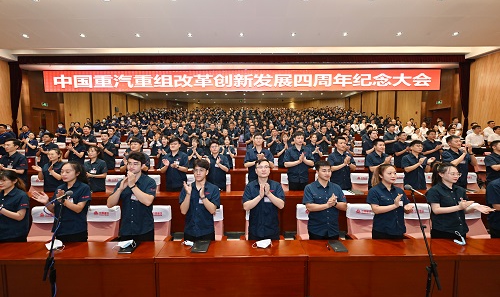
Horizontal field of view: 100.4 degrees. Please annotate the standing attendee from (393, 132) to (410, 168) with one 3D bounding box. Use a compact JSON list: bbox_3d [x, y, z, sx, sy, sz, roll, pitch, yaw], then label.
[{"bbox_3d":[4.018,0.416,5.504,0.520,1.710,0.420,0,4,0],"label":"standing attendee"}]

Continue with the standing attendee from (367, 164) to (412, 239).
[{"bbox_3d":[1.611,1.003,2.484,0.500,1.640,0.420,-1,5,0],"label":"standing attendee"}]

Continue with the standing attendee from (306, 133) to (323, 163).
[{"bbox_3d":[1.545,0.465,5.064,0.480,1.640,0.420,-1,5,0],"label":"standing attendee"}]

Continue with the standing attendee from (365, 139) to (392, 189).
[{"bbox_3d":[2.301,0.697,3.768,0.520,1.720,0.450,-1,5,0],"label":"standing attendee"}]

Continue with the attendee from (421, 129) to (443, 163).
[{"bbox_3d":[4.794,0.393,5.502,0.520,1.750,0.420,0,4,0],"label":"attendee"}]

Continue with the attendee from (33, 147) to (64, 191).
[{"bbox_3d":[-3.779,0.771,4.066,0.500,1.570,0.420,0,4,-2],"label":"attendee"}]

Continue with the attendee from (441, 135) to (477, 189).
[{"bbox_3d":[3.716,0.648,3.769,0.540,1.750,0.450,-1,5,0],"label":"attendee"}]

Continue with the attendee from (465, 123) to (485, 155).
[{"bbox_3d":[6.189,0.009,5.750,0.520,1.280,0.600,-1,5,0],"label":"attendee"}]

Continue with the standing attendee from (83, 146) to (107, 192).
[{"bbox_3d":[-2.976,0.758,4.065,0.460,1.590,0.400,0,4,-2],"label":"standing attendee"}]

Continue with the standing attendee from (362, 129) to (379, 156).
[{"bbox_3d":[2.914,0.421,5.118,0.520,1.720,0.450,-1,5,0],"label":"standing attendee"}]

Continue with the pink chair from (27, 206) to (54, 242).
[{"bbox_3d":[-3.154,1.354,3.025,0.600,0.920,0.620,0,4,0],"label":"pink chair"}]

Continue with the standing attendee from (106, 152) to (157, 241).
[{"bbox_3d":[-1.395,0.947,2.594,0.520,1.780,0.420,0,4,-3],"label":"standing attendee"}]

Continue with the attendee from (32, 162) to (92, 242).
[{"bbox_3d":[-2.111,0.987,2.445,0.520,1.660,0.480,0,5,5],"label":"attendee"}]

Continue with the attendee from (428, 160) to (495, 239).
[{"bbox_3d":[2.374,0.996,2.465,0.520,1.660,0.480,-1,5,-8],"label":"attendee"}]

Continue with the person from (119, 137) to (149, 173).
[{"bbox_3d":[-2.202,0.675,4.059,0.520,1.750,0.420,-1,4,-6],"label":"person"}]

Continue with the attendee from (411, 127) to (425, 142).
[{"bbox_3d":[6.154,-0.110,7.650,0.520,1.280,0.600,-1,5,0],"label":"attendee"}]

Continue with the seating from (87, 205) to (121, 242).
[{"bbox_3d":[-2.154,1.338,2.879,0.580,0.970,0.600,-1,5,0],"label":"seating"}]

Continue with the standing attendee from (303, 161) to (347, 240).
[{"bbox_3d":[0.919,0.972,2.596,0.520,1.710,0.420,-1,4,-7],"label":"standing attendee"}]

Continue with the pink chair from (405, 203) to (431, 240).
[{"bbox_3d":[2.596,1.331,3.023,0.600,0.920,0.620,0,4,0],"label":"pink chair"}]

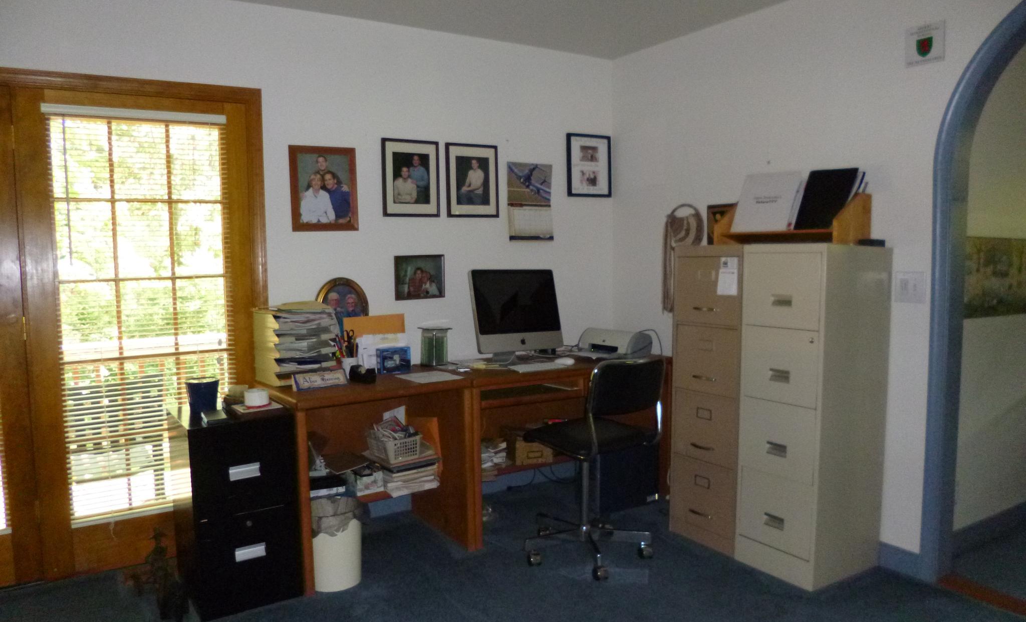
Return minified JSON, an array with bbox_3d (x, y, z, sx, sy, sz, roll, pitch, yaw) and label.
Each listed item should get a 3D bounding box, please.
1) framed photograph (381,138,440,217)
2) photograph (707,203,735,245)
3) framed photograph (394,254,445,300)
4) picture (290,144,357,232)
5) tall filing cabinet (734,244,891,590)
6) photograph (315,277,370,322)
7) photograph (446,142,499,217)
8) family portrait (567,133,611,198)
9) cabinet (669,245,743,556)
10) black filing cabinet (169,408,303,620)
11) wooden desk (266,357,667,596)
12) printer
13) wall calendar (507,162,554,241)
[{"bbox_3d":[-0.489,-0.647,3.474,0.306,0.375,0.022,-4,6,-32],"label":"framed photograph"},{"bbox_3d":[1.050,-0.407,3.498,0.022,0.235,0.245,-4,6,-32],"label":"photograph"},{"bbox_3d":[-0.467,-0.170,3.592,0.274,0.220,0.022,-4,6,-32],"label":"framed photograph"},{"bbox_3d":[-0.856,-0.556,3.248,0.312,0.388,0.022,-4,6,-32],"label":"picture"},{"bbox_3d":[1.208,0.390,2.890,0.430,1.321,0.381,-4,6,-32],"label":"tall filing cabinet"},{"bbox_3d":[-0.811,0.004,3.386,0.255,0.315,0.027,-4,6,-32],"label":"photograph"},{"bbox_3d":[-0.199,-0.667,3.656,0.311,0.375,0.022,-4,6,-32],"label":"photograph"},{"bbox_3d":[0.445,-0.837,4.110,0.318,0.356,0.022,-4,6,-32],"label":"family portrait"},{"bbox_3d":[1.008,0.368,3.205,0.438,1.319,0.379,-4,6,-32],"label":"cabinet"},{"bbox_3d":[-1.094,0.742,2.779,0.381,0.721,0.435,-4,6,-35],"label":"black filing cabinet"},{"bbox_3d":[-0.138,0.638,3.428,1.944,0.762,0.613,-4,6,-32],"label":"wooden desk"},{"bbox_3d":[0.538,0.151,3.791,0.205,0.132,0.400,-4,6,-32],"label":"printer"},{"bbox_3d":[0.102,-0.599,3.920,0.290,0.424,0.012,-4,6,-32],"label":"wall calendar"}]

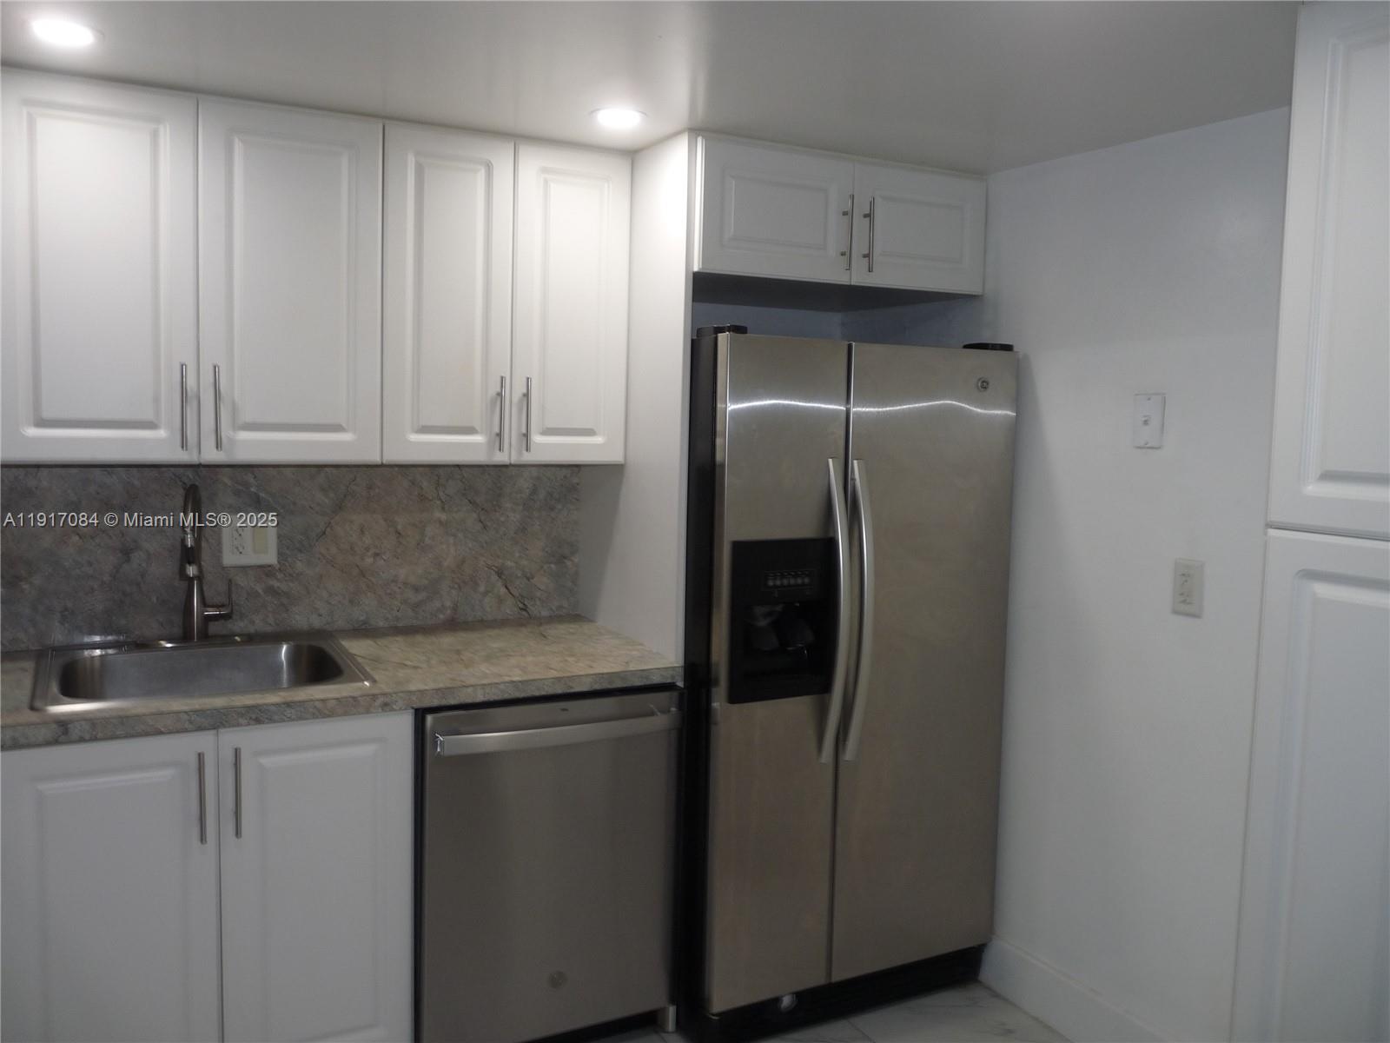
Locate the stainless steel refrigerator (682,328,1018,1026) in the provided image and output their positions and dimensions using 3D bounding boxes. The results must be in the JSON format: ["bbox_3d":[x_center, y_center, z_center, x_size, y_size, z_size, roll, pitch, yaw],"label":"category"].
[{"bbox_3d":[0.260,0.375,2.960,0.841,1.693,0.817,-1,6,-27],"label":"stainless steel refrigerator"}]

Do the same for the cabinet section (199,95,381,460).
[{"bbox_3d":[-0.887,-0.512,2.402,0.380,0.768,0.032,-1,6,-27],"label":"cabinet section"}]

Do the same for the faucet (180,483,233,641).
[{"bbox_3d":[-1.164,0.106,2.584,0.125,0.391,0.262,-1,5,-23],"label":"faucet"}]

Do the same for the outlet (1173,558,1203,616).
[{"bbox_3d":[1.043,0.142,2.292,0.010,0.115,0.071,-1,6,-27],"label":"outlet"}]

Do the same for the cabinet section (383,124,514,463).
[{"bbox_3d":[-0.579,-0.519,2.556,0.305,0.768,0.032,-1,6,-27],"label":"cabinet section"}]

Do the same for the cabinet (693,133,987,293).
[{"bbox_3d":[0.237,-0.768,2.955,0.857,0.304,0.666,-1,6,-27],"label":"cabinet"}]

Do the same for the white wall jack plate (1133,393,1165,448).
[{"bbox_3d":[0.994,-0.219,2.375,0.010,0.115,0.071,-1,6,-27],"label":"white wall jack plate"}]

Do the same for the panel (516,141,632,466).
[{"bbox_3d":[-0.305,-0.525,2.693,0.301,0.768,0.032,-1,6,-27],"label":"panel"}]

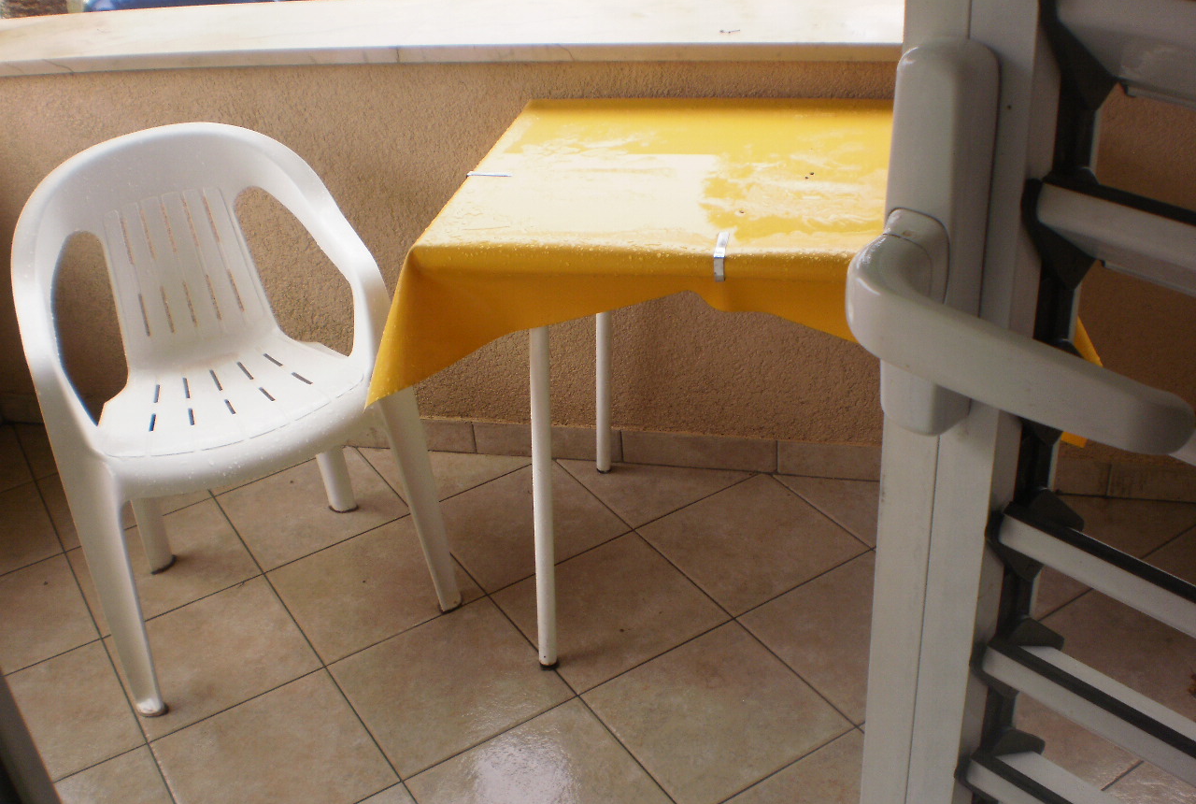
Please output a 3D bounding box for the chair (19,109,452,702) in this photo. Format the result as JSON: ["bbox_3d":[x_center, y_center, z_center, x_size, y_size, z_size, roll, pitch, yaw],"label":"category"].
[{"bbox_3d":[-0.620,-0.015,2.139,0.567,0.788,0.521,-17,33,-19],"label":"chair"}]

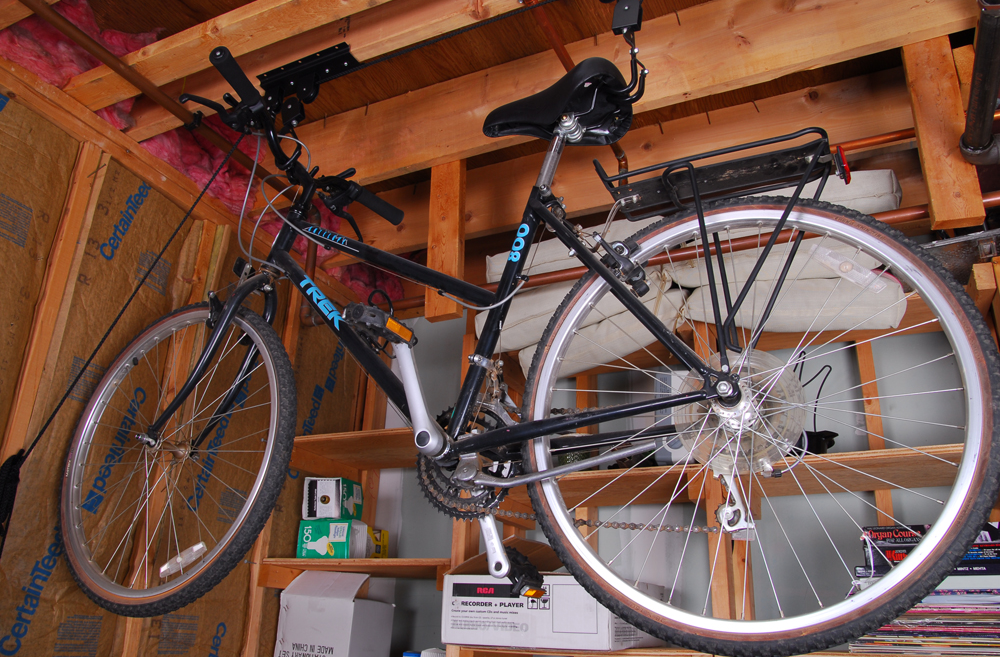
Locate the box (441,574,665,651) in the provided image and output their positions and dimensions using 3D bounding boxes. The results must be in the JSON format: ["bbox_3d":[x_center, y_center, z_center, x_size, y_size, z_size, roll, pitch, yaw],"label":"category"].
[{"bbox_3d":[0.145,0.751,1.976,0.425,0.160,0.460,-7,-24,21],"label":"box"}]

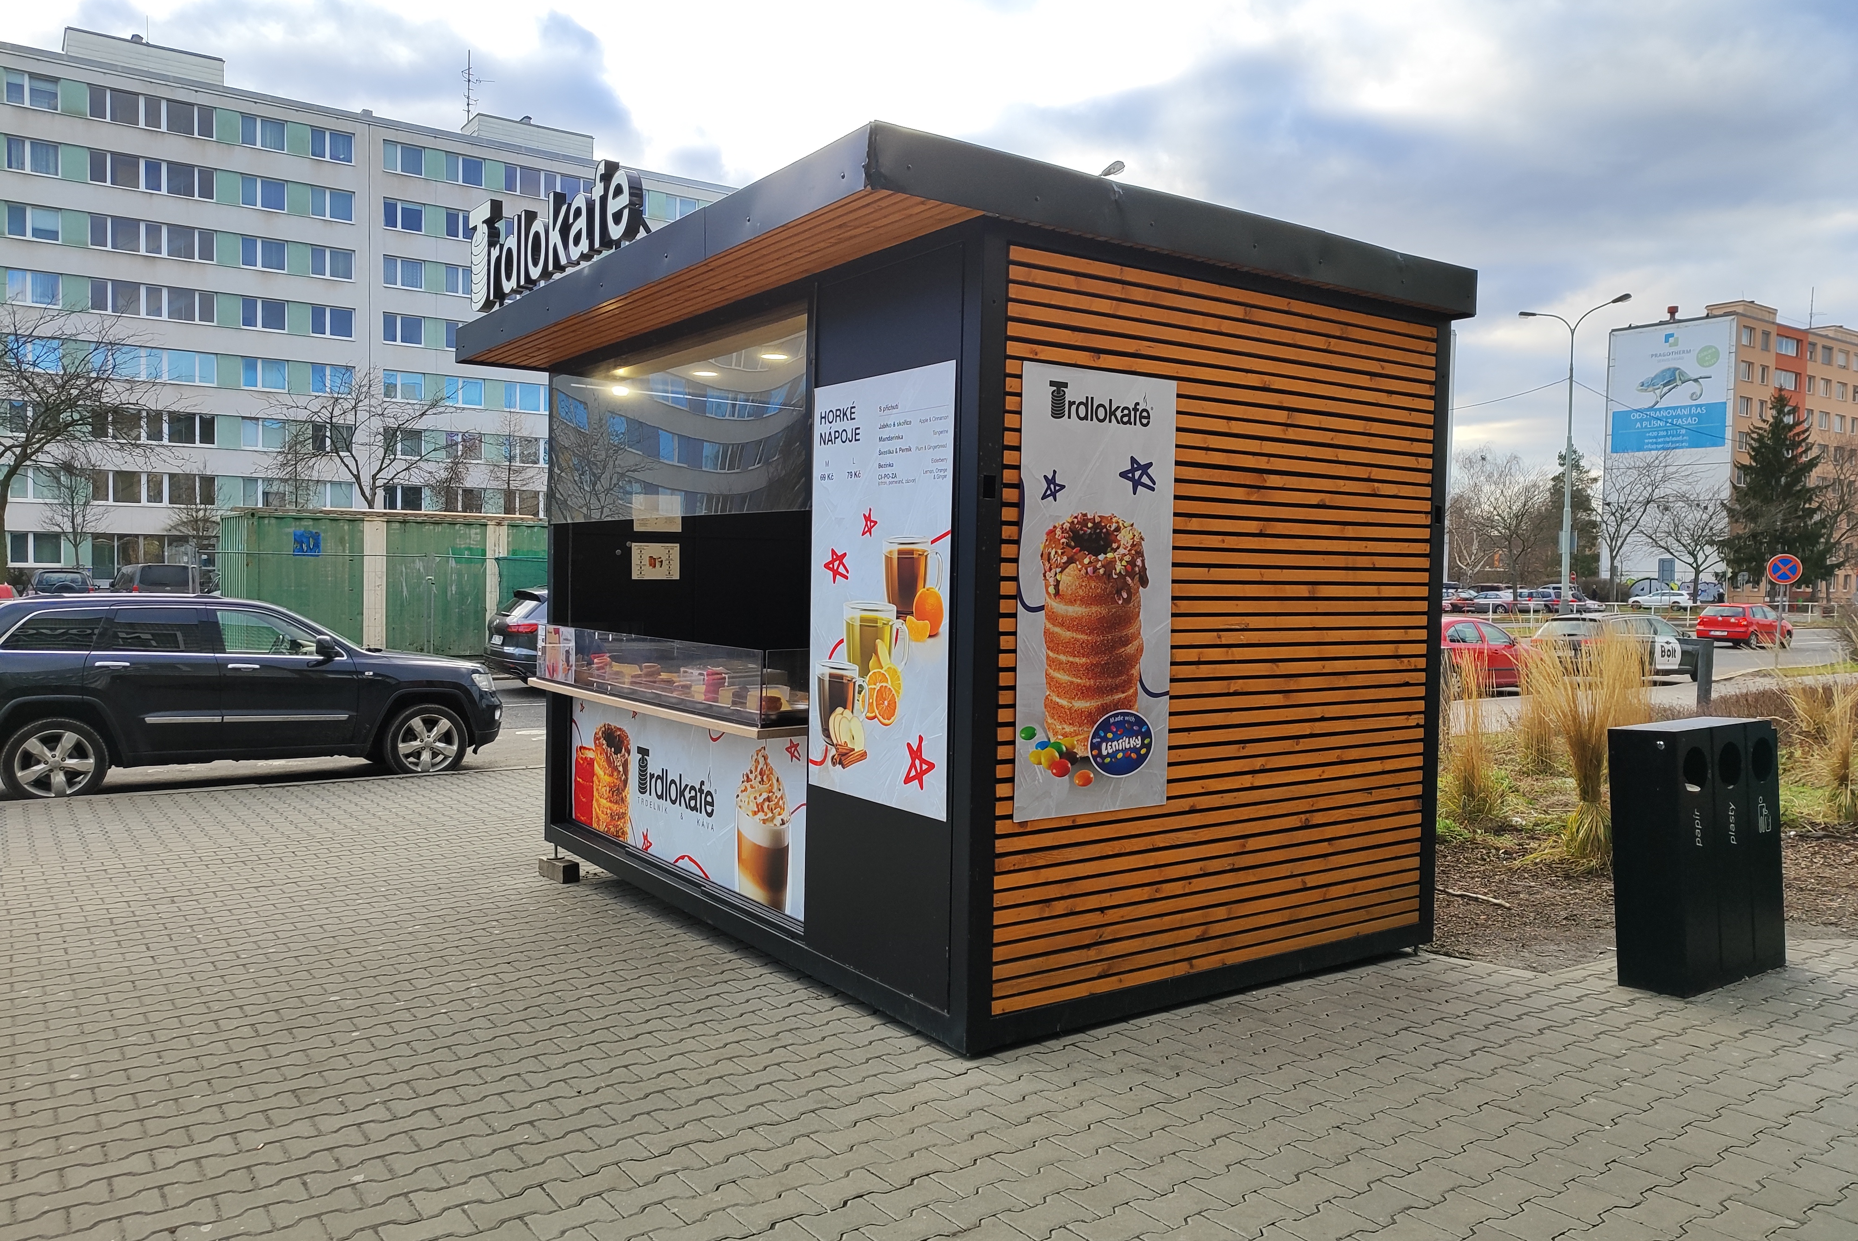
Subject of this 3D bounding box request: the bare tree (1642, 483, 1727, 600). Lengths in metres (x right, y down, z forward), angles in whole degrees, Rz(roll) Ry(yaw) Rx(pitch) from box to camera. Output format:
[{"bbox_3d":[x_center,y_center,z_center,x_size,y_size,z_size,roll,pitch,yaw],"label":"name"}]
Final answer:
[{"bbox_3d":[55.822,-5.650,94.793,5.600,8.865,5.600,2,2,30],"label":"bare tree"}]

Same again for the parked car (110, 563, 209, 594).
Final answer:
[{"bbox_3d":[-23.084,-0.879,38.468,1.790,1.650,4.400,-1,3,-40],"label":"parked car"}]

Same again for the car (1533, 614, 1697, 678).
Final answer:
[{"bbox_3d":[16.084,0.642,29.724,4.620,1.470,1.810,0,2,-29],"label":"car"}]

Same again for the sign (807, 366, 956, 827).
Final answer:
[{"bbox_3d":[-0.195,-0.109,4.670,0.015,1.543,0.942,0,3,-34],"label":"sign"}]

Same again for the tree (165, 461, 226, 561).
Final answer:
[{"bbox_3d":[-28.358,-3.421,49.875,2.200,5.555,2.200,0,2,-30],"label":"tree"}]

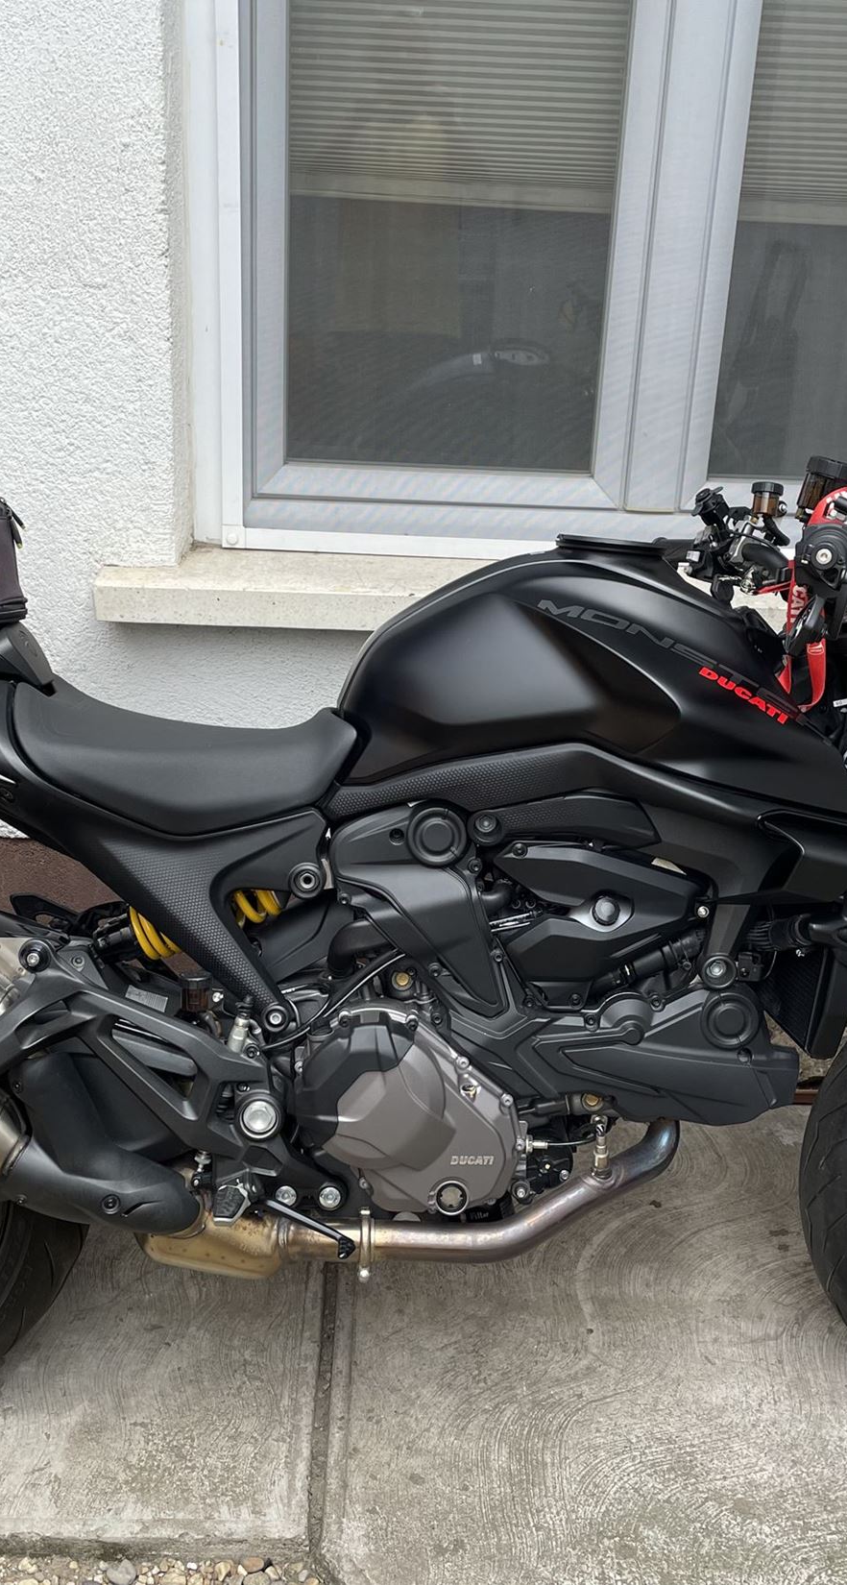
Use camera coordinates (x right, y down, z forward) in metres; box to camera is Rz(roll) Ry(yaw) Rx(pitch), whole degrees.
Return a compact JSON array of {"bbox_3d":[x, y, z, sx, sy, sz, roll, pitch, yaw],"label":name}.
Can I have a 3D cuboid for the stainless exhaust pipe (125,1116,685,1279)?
[{"bbox_3d":[-0.011,0.479,1.879,0.640,0.195,0.150,1,10,-4],"label":"stainless exhaust pipe"}]

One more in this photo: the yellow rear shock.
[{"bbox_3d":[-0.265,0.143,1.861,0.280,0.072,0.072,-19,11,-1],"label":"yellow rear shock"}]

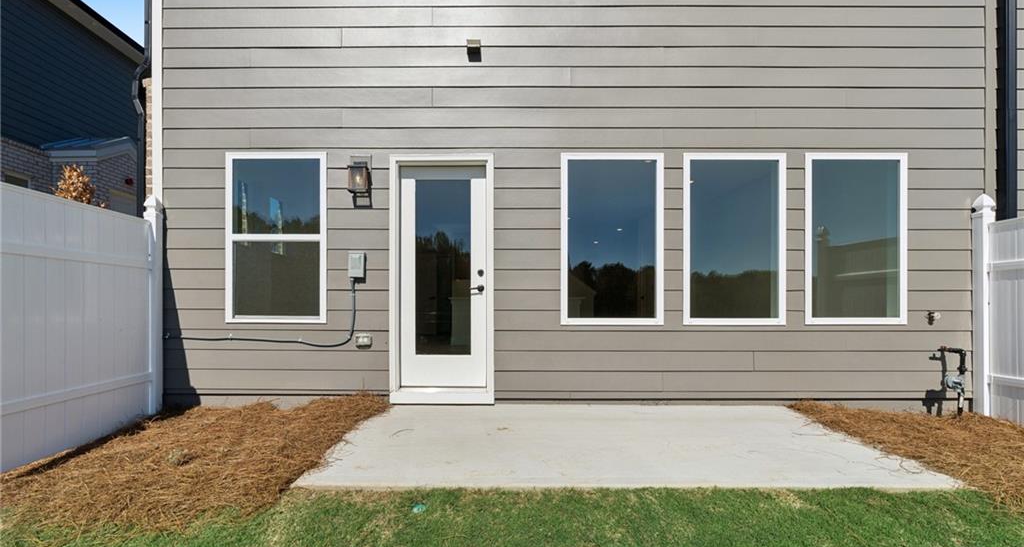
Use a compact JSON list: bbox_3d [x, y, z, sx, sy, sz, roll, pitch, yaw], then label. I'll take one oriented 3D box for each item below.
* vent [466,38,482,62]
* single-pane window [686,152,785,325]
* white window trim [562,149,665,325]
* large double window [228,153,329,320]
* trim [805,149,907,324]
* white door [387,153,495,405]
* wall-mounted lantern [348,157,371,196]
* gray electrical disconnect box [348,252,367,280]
[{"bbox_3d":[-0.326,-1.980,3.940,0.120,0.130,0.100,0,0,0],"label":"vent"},{"bbox_3d":[1.940,-0.297,4.008,0.893,1.499,0.090,0,0,0],"label":"single-pane window"},{"bbox_3d":[0.874,-0.297,4.013,0.897,1.501,0.090,0,0,0],"label":"white window trim"},{"bbox_3d":[-2.064,-0.310,4.027,0.886,1.495,0.090,0,0,0],"label":"large double window"},{"bbox_3d":[2.995,-0.299,4.003,0.885,1.496,0.090,0,0,0],"label":"trim"},{"bbox_3d":[-0.612,0.049,4.045,0.915,2.192,0.150,0,0,0],"label":"white door"},{"bbox_3d":[-1.310,-0.845,3.910,0.160,0.300,0.160,0,0,0],"label":"wall-mounted lantern"},{"bbox_3d":[-1.343,-0.078,3.960,0.140,0.230,0.075,0,0,0],"label":"gray electrical disconnect box"}]

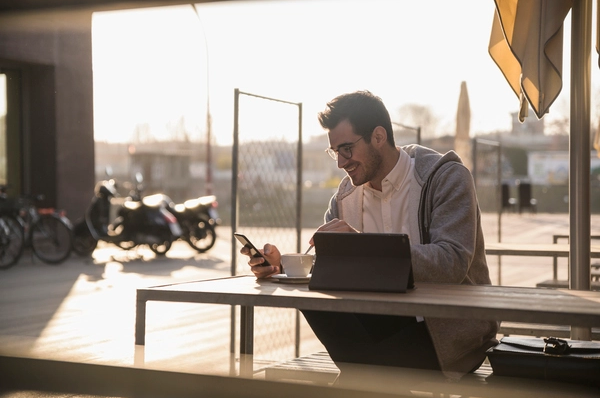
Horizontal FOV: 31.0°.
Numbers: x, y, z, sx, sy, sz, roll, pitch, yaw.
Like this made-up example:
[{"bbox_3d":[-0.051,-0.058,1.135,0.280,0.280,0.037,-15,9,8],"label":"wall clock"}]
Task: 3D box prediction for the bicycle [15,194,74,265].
[{"bbox_3d":[-3.980,0.400,15.600,1.720,1.060,0.600,0,0,25],"label":"bicycle"}]

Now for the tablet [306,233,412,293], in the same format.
[{"bbox_3d":[0.164,0.161,2.790,0.255,0.147,0.120,0,0,19],"label":"tablet"}]

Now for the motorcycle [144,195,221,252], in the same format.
[{"bbox_3d":[-2.250,0.300,18.600,2.030,1.220,0.750,0,0,25],"label":"motorcycle"}]

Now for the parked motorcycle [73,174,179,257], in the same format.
[{"bbox_3d":[-2.830,0.245,17.600,1.940,1.320,0.700,0,0,17],"label":"parked motorcycle"}]

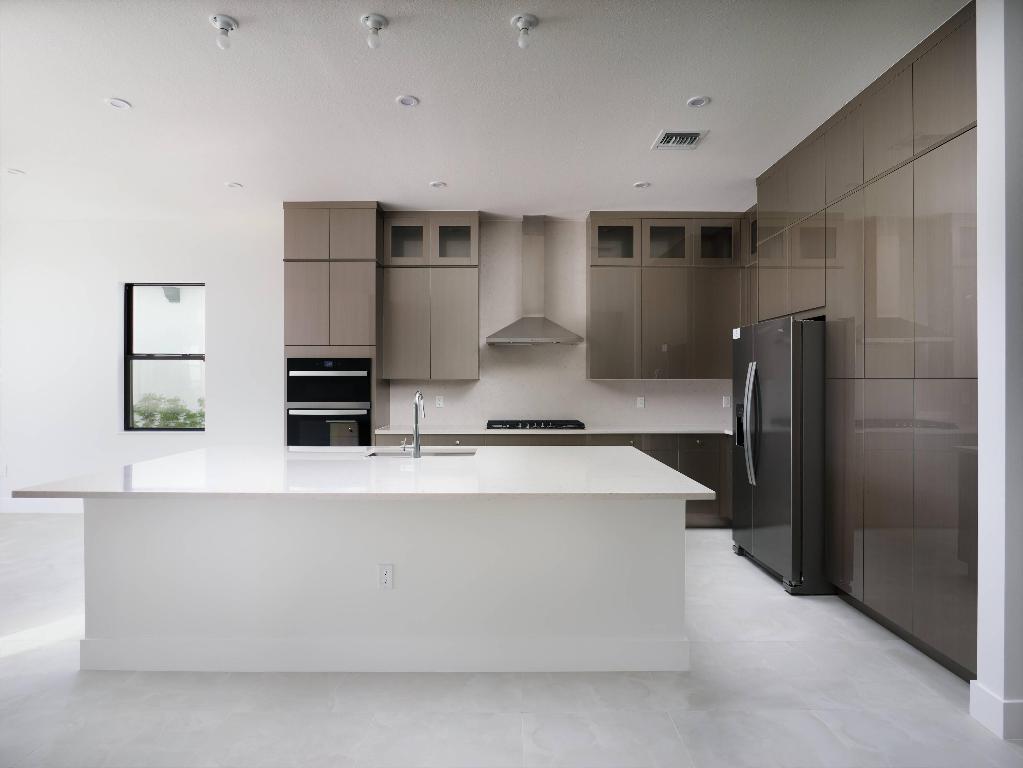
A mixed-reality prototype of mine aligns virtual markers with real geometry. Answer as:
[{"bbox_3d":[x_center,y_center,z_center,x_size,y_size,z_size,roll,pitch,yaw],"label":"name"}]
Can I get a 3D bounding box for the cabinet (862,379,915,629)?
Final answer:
[{"bbox_3d":[2.340,0.622,2.885,0.610,1.292,0.377,0,0,0],"label":"cabinet"}]

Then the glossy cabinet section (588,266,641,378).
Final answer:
[{"bbox_3d":[1.010,-0.589,5.334,0.508,1.087,0.330,0,1,0],"label":"glossy cabinet section"}]

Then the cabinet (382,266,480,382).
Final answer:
[{"bbox_3d":[-0.785,-0.588,5.315,0.940,1.076,0.330,0,0,0],"label":"cabinet"}]

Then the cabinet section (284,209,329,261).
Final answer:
[{"bbox_3d":[-1.866,-1.370,5.162,0.404,0.468,0.610,0,1,0],"label":"cabinet section"}]

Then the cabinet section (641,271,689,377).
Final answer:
[{"bbox_3d":[1.513,-0.587,5.336,0.495,1.082,0.330,0,1,0],"label":"cabinet section"}]

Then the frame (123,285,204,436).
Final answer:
[{"bbox_3d":[-3.631,-0.285,5.620,0.890,1.565,0.100,0,0,0],"label":"frame"}]

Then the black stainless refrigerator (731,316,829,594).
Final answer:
[{"bbox_3d":[2.170,0.458,3.867,0.820,1.775,0.920,0,1,0],"label":"black stainless refrigerator"}]

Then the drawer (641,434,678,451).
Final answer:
[{"bbox_3d":[1.338,0.532,5.051,0.338,0.145,0.500,0,1,0],"label":"drawer"}]

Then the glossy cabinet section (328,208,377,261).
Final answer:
[{"bbox_3d":[-1.446,-1.371,5.164,0.432,0.468,0.610,0,1,0],"label":"glossy cabinet section"}]

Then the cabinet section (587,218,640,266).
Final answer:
[{"bbox_3d":[1.011,-1.376,5.326,0.501,0.469,0.330,0,1,0],"label":"cabinet section"}]

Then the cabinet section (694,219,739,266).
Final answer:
[{"bbox_3d":[1.997,-1.378,5.330,0.454,0.469,0.330,0,1,0],"label":"cabinet section"}]

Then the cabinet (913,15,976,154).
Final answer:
[{"bbox_3d":[2.299,-1.366,2.457,0.580,0.470,0.360,0,1,0],"label":"cabinet"}]

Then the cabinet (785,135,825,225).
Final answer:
[{"bbox_3d":[2.340,-1.403,3.687,0.610,0.461,0.465,0,0,0],"label":"cabinet"}]

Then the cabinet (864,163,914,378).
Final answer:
[{"bbox_3d":[2.301,-0.569,2.826,0.580,1.080,0.374,0,1,0],"label":"cabinet"}]

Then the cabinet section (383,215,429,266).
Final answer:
[{"bbox_3d":[-1.012,-1.393,5.316,0.454,0.497,0.330,0,1,0],"label":"cabinet section"}]

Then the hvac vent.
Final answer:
[{"bbox_3d":[1.167,-1.657,3.634,0.328,0.025,0.310,0,1,0],"label":"hvac vent"}]

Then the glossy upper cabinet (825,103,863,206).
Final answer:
[{"bbox_3d":[2.340,-1.399,3.264,0.610,0.461,0.380,0,0,0],"label":"glossy upper cabinet"}]

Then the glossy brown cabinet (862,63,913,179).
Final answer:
[{"bbox_3d":[2.340,-1.396,2.885,0.610,0.461,0.377,0,0,0],"label":"glossy brown cabinet"}]

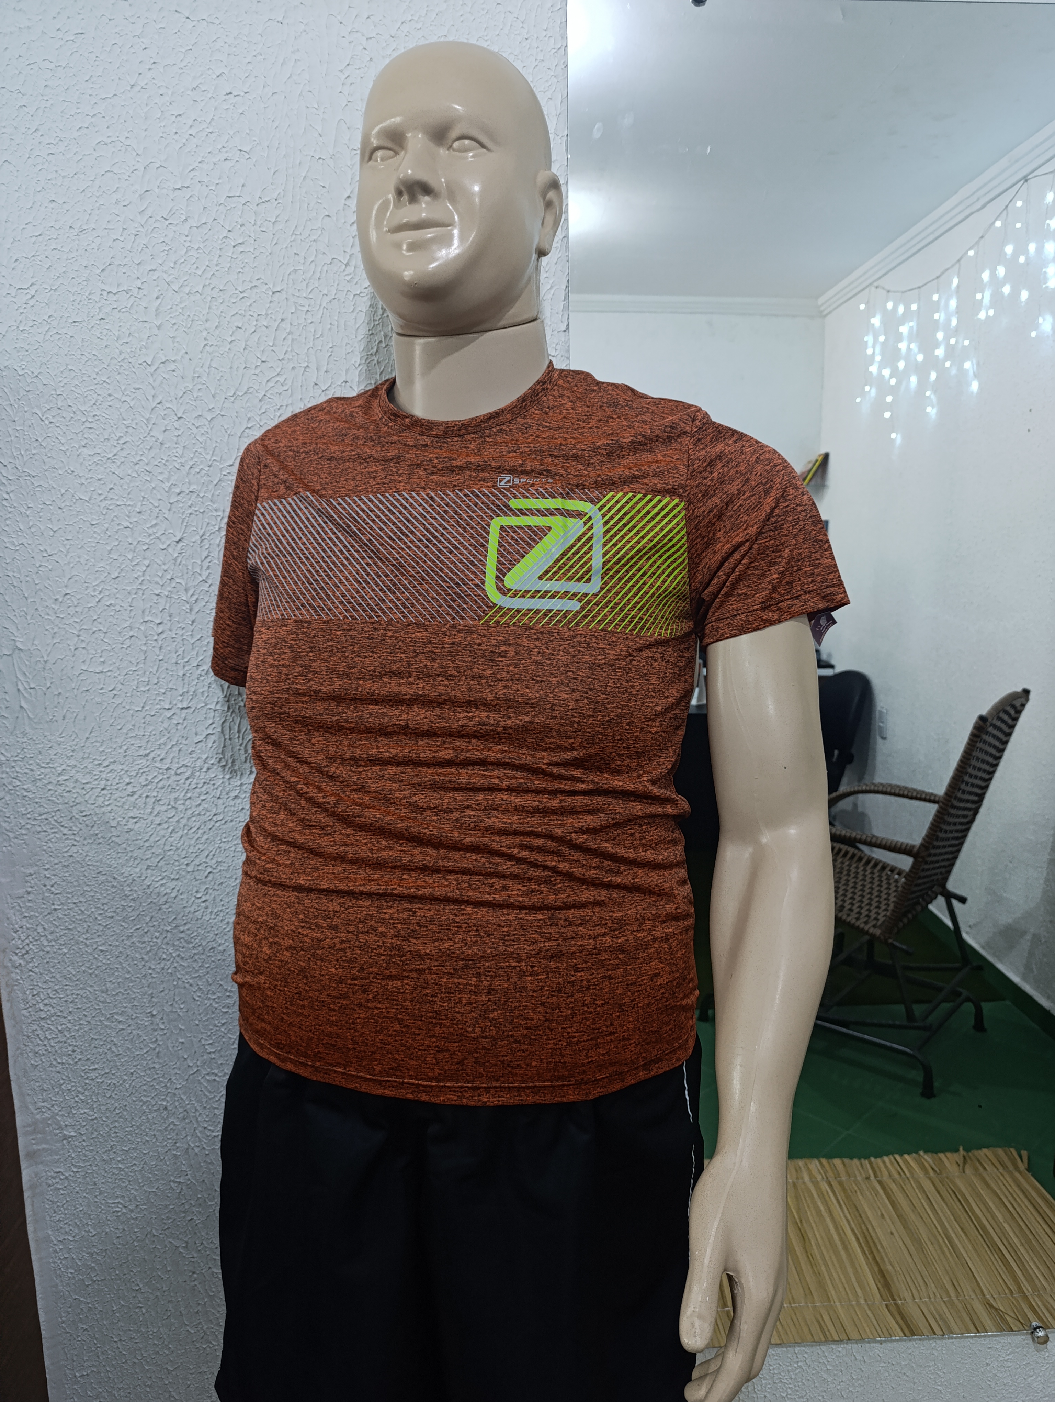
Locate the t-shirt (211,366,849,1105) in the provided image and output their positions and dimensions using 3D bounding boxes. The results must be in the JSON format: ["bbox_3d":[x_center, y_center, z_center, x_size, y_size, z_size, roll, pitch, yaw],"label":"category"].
[{"bbox_3d":[-0.036,0.003,0.875,0.620,0.630,0.300,2,10,19],"label":"t-shirt"}]

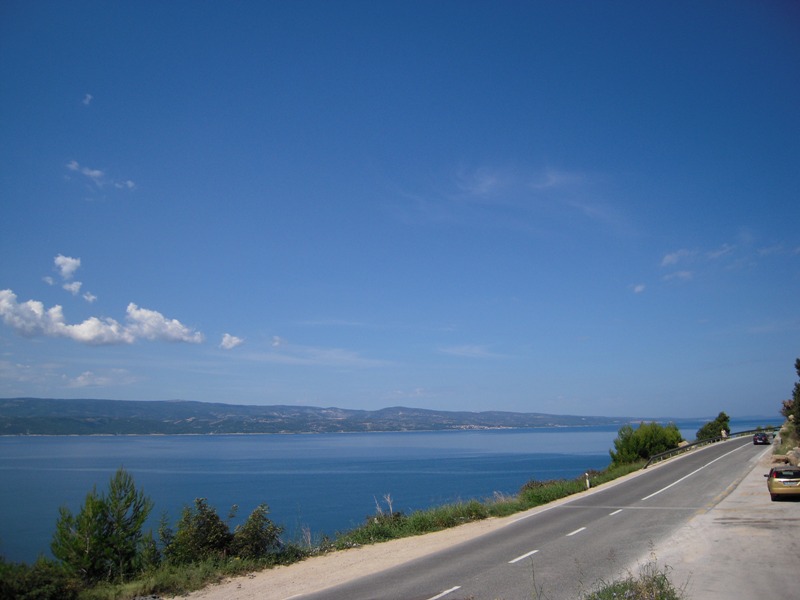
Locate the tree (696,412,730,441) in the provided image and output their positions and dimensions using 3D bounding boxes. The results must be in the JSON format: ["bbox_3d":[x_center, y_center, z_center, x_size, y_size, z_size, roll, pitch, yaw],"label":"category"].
[{"bbox_3d":[51.324,20.794,106.000,5.030,4.660,4.630,-6,-12,25],"label":"tree"}]

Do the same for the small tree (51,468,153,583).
[{"bbox_3d":[-7.434,5.612,16.200,2.320,2.700,2.090,4,-12,-24],"label":"small tree"}]

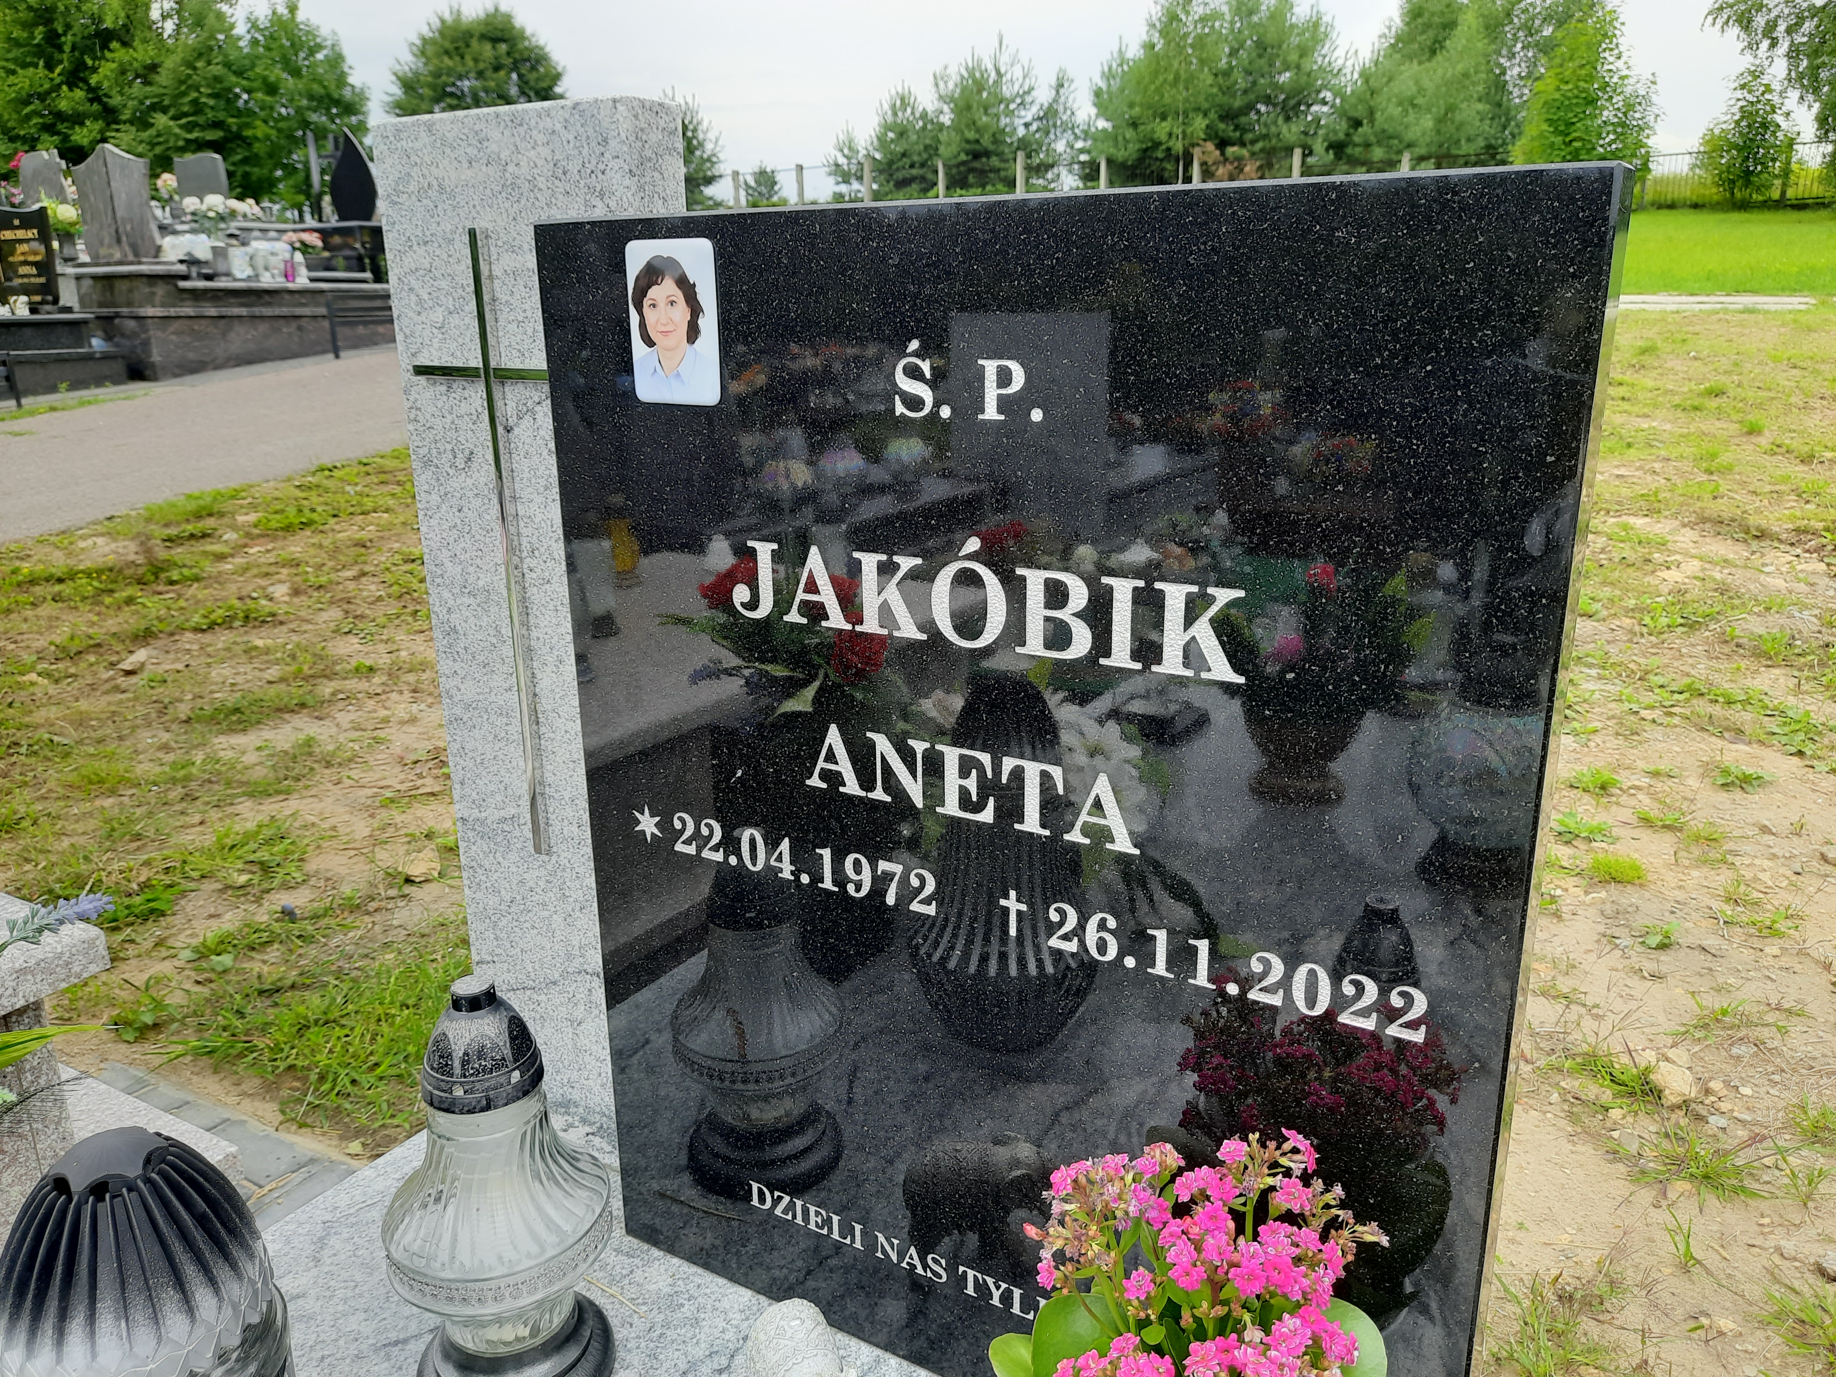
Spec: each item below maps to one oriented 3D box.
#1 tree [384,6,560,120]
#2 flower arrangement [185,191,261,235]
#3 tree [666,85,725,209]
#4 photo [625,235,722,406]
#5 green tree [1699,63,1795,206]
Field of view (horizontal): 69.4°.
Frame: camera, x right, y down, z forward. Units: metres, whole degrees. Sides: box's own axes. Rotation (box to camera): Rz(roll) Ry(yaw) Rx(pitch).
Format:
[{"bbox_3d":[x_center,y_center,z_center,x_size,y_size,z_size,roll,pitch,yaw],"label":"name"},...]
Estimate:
[{"bbox_3d":[-15.635,-20.805,48.011,6.804,7.141,6.464,-6,17,-16],"label":"tree"},{"bbox_3d":[-4.771,-3.260,9.131,0.543,0.307,0.353,-9,18,-25],"label":"flower arrangement"},{"bbox_3d":[-8.110,-18.121,44.665,3.479,3.866,3.305,-3,17,-9],"label":"tree"},{"bbox_3d":[-0.162,-0.240,0.868,0.075,0.105,0.009,9,19,30],"label":"photo"},{"bbox_3d":[16.194,-10.923,26.249,1.874,2.695,1.687,8,19,29],"label":"green tree"}]

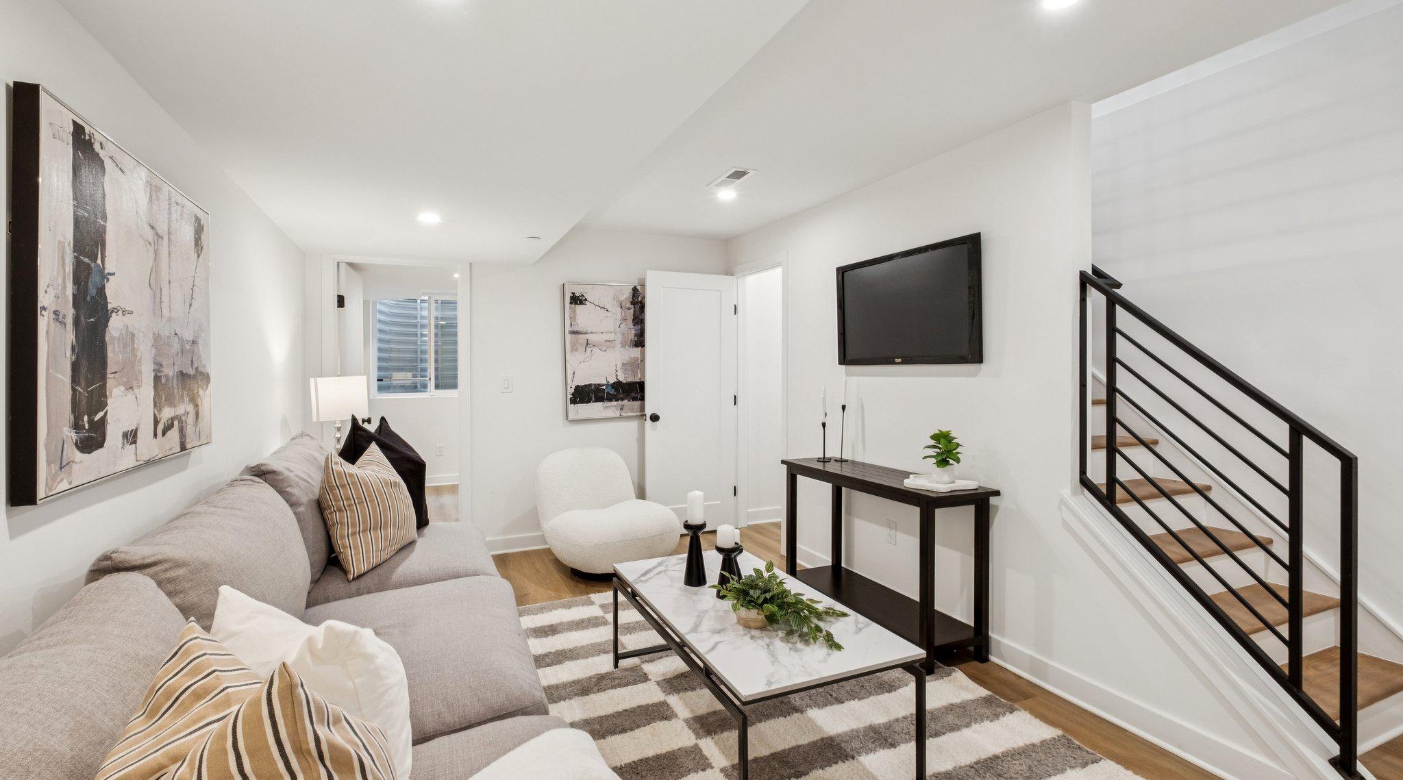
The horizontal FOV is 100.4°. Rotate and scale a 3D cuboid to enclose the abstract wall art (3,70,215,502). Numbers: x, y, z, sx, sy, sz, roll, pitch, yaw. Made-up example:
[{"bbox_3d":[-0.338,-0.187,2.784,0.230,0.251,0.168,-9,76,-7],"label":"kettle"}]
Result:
[{"bbox_3d":[-1.419,-0.185,1.479,0.040,0.755,0.965,0,1,-25],"label":"abstract wall art"}]

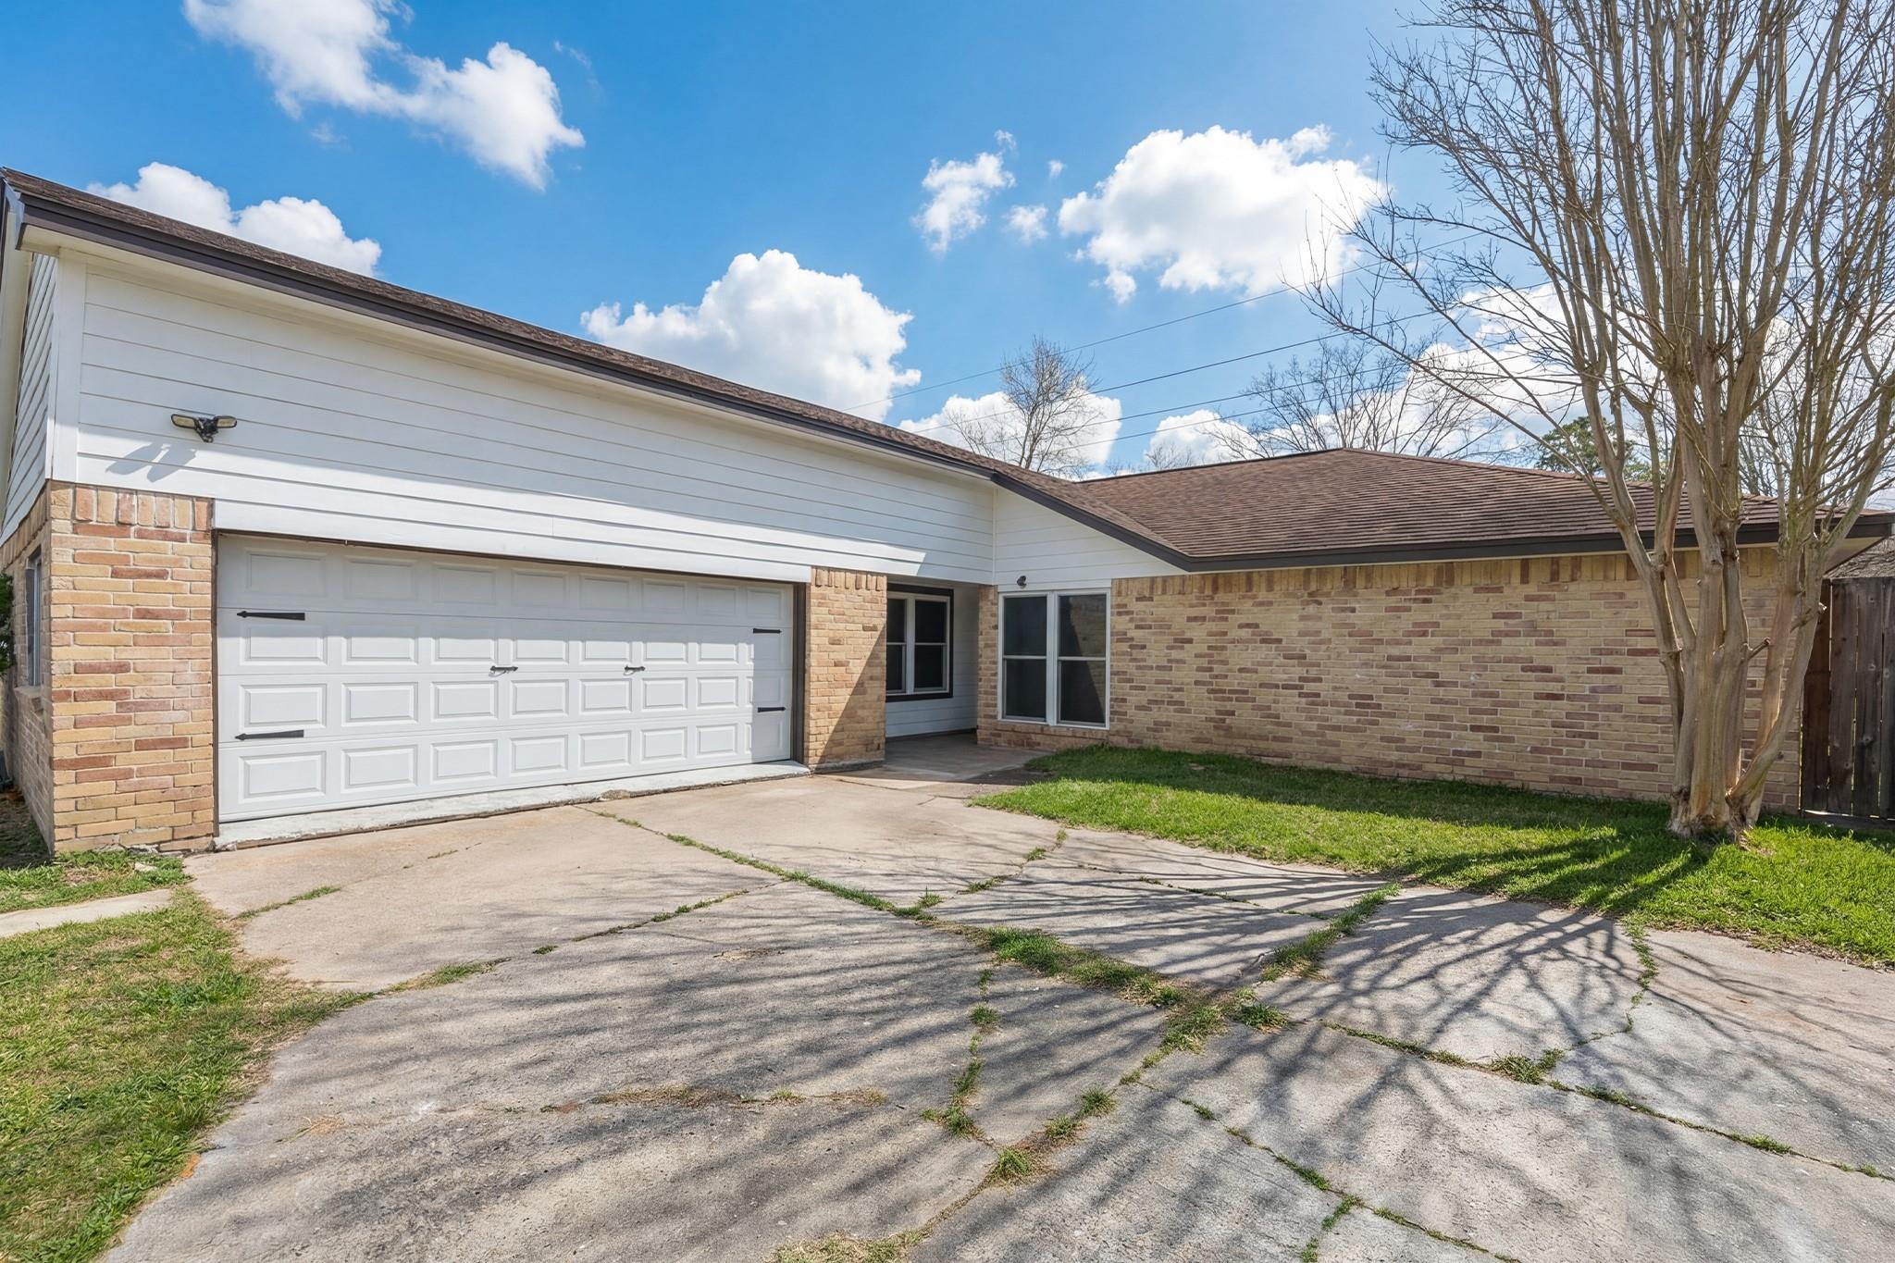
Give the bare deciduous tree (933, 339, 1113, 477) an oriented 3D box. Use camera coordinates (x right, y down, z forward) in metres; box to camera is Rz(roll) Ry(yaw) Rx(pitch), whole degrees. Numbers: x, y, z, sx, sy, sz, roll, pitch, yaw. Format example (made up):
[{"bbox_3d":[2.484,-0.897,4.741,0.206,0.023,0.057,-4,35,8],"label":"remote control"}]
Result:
[{"bbox_3d":[2.420,-3.810,26.500,5.300,10.830,5.000,0,0,0],"label":"bare deciduous tree"}]

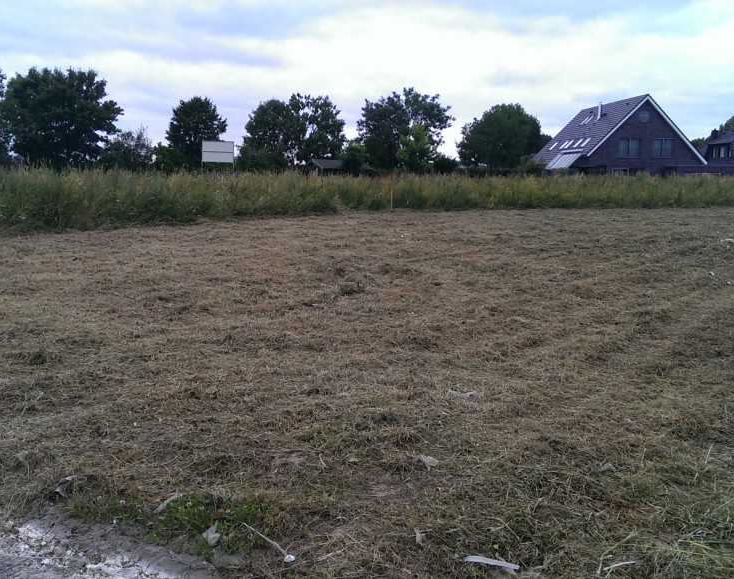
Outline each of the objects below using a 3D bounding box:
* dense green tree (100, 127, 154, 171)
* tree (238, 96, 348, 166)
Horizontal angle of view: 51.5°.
[{"bbox_3d":[-21.674,-11.648,69.038,4.910,5.970,4.600,0,8,0],"label":"dense green tree"},{"bbox_3d":[-7.244,-14.269,74.715,10.470,9.490,8.500,0,8,0],"label":"tree"}]

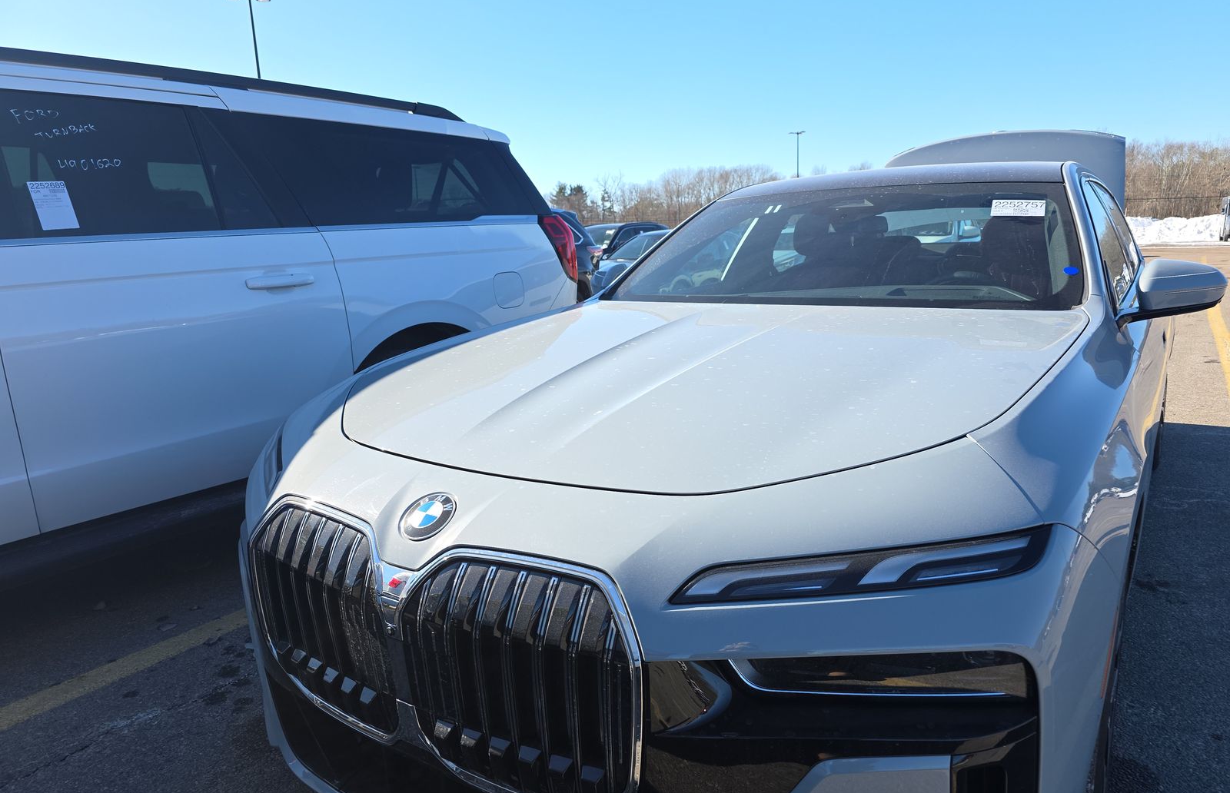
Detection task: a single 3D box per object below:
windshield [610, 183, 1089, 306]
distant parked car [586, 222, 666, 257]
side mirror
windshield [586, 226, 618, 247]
[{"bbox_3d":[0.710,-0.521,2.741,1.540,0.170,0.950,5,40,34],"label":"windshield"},{"bbox_3d":[-0.095,-3.373,19.675,1.870,1.640,4.650,4,13,31],"label":"distant parked car"},{"bbox_3d":[1.545,-0.285,2.261,0.240,0.180,0.170,5,14,34],"label":"side mirror"},{"bbox_3d":[-0.609,-3.643,18.701,1.420,0.170,0.840,4,48,31],"label":"windshield"}]

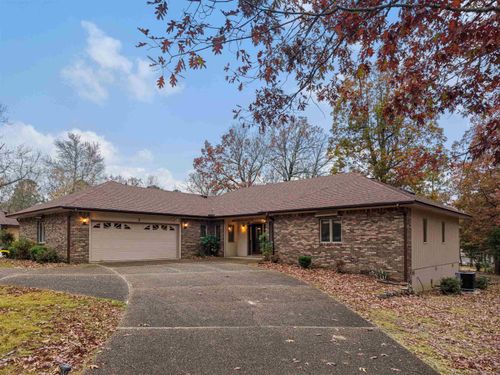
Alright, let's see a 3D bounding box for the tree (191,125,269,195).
[{"bbox_3d":[-2.400,0.800,39.500,9.200,15.600,9.000,0,-8,0],"label":"tree"}]

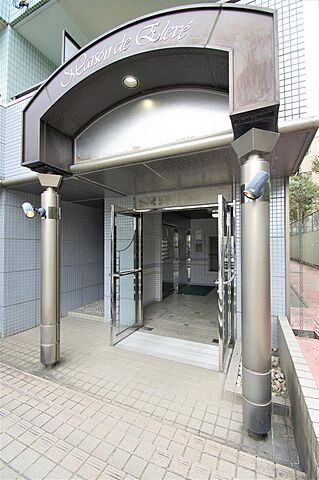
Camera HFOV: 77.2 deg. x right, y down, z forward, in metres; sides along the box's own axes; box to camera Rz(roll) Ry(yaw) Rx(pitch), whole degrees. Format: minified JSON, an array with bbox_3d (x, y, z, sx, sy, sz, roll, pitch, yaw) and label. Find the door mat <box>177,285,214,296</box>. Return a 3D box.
[{"bbox_3d":[1.137,1.510,6.020,0.820,0.015,1.250,0,-1,24],"label":"door mat"}]

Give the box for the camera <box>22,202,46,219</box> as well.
[{"bbox_3d":[-1.417,-0.336,2.277,0.160,0.180,0.240,0,0,23],"label":"camera"}]

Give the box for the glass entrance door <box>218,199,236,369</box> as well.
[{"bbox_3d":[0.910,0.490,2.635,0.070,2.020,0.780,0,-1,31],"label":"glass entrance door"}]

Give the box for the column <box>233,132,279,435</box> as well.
[{"bbox_3d":[0.750,0.364,1.540,0.250,2.280,0.250,0,0,-22],"label":"column"}]

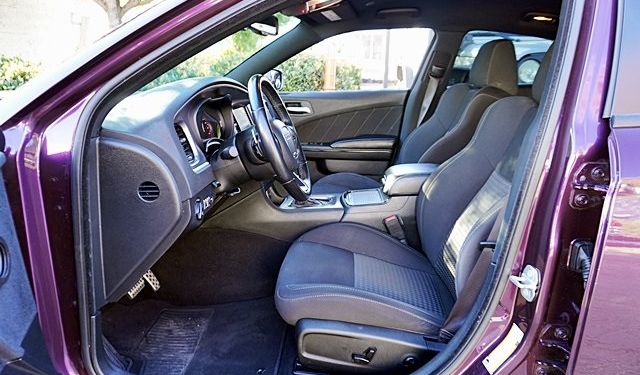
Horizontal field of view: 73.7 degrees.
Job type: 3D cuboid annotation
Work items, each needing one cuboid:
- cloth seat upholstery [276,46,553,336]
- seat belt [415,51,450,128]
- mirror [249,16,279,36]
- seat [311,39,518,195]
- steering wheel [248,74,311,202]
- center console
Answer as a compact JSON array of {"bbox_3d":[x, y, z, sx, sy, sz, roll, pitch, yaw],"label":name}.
[{"bbox_3d":[0.322,-0.056,1.232,0.900,0.780,0.540,0,17,3],"label":"cloth seat upholstery"},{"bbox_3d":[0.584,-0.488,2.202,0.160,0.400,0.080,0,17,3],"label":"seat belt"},{"bbox_3d":[-0.194,-0.576,1.503,0.050,0.072,0.250,8,18,11],"label":"mirror"},{"bbox_3d":[0.391,-0.213,1.991,0.900,0.900,0.540,0,17,3],"label":"seat"},{"bbox_3d":[-0.132,-0.134,1.235,0.110,0.380,0.380,-20,15,9],"label":"steering wheel"},{"bbox_3d":[0.193,0.066,1.680,0.760,0.310,0.260,0,17,3],"label":"center console"}]

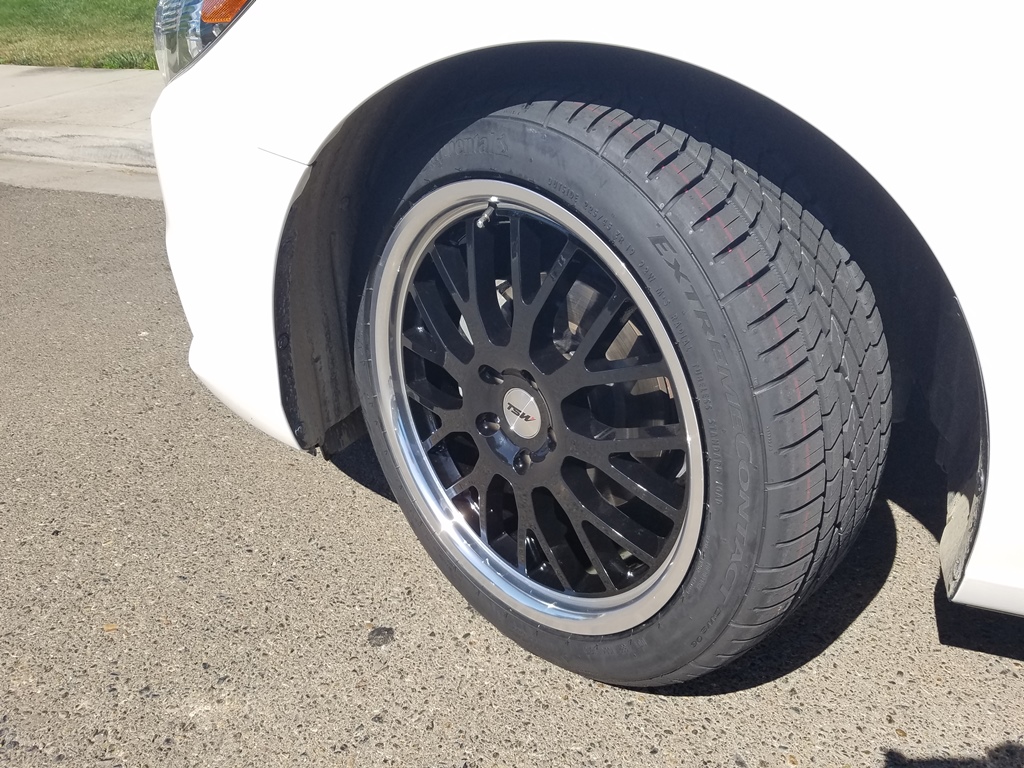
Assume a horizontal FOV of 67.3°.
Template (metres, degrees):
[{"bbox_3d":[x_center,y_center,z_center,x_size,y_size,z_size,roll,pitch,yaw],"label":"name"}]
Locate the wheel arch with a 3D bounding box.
[{"bbox_3d":[0.085,-0.117,0.822,0.770,0.490,0.240,10,32,18],"label":"wheel arch"}]

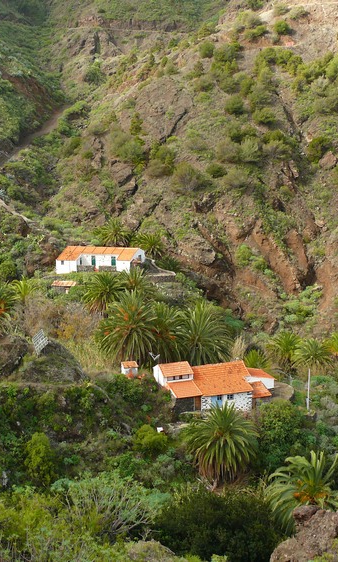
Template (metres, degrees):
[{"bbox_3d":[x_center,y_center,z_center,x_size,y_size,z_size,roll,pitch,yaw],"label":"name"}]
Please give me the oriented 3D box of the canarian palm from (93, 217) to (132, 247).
[{"bbox_3d":[-11.080,-9.280,151.310,7.580,7.160,7.580,-1,14,-4],"label":"canarian palm"}]

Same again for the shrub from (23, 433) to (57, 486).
[{"bbox_3d":[-13.221,18.366,78.000,3.300,5.300,3.200,0,13,0],"label":"shrub"}]

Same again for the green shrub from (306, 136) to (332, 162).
[{"bbox_3d":[35.730,-31.220,180.000,5.990,5.990,5.690,0,12,0],"label":"green shrub"}]

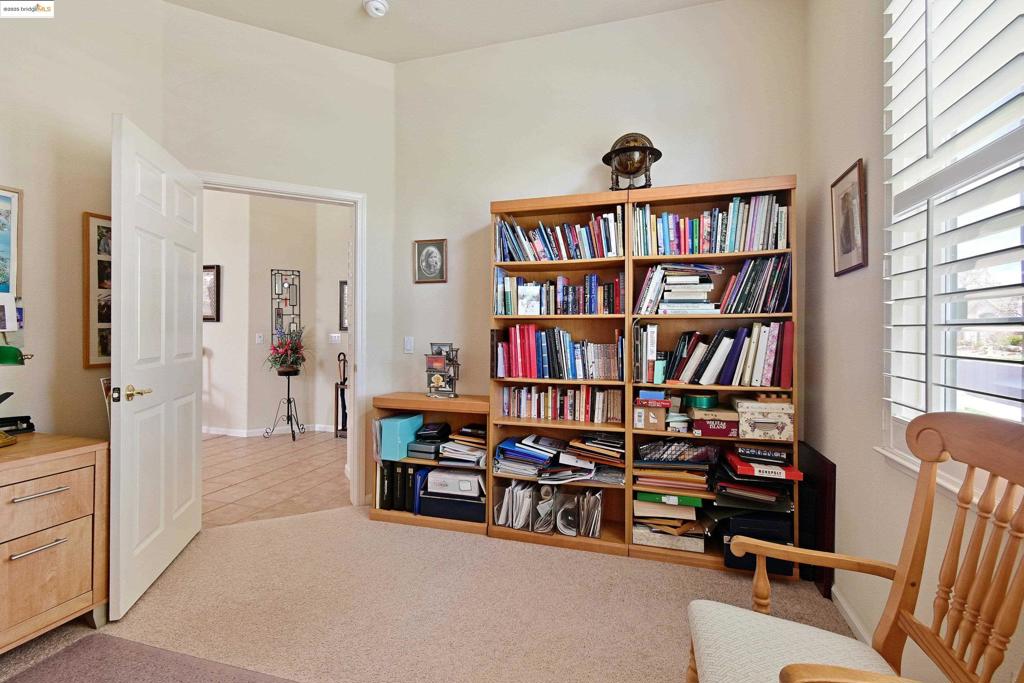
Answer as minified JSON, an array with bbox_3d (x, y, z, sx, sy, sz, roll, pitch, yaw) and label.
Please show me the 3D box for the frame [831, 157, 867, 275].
[{"bbox_3d":[1.349,-0.476,1.703,0.022,0.407,0.288,0,1,19],"label":"frame"}]

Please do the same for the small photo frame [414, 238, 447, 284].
[{"bbox_3d":[-0.539,-0.531,2.855,0.237,0.286,0.020,0,1,16],"label":"small photo frame"}]

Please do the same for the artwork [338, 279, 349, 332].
[{"bbox_3d":[-1.728,-0.395,4.703,0.398,0.555,0.030,0,1,16],"label":"artwork"}]

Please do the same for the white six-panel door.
[{"bbox_3d":[-1.693,0.089,2.082,0.038,2.020,0.786,0,1,-17],"label":"white six-panel door"}]

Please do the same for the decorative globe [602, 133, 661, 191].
[{"bbox_3d":[0.659,-0.965,2.335,0.316,0.352,0.316,0,1,16],"label":"decorative globe"}]

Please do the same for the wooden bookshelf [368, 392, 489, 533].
[{"bbox_3d":[-0.456,0.723,2.671,0.767,0.749,0.290,0,1,16],"label":"wooden bookshelf"}]

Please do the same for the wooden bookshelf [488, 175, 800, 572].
[{"bbox_3d":[0.649,0.159,2.356,1.530,1.897,0.290,0,1,16],"label":"wooden bookshelf"}]

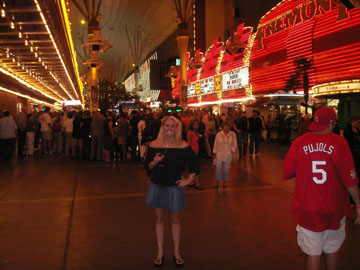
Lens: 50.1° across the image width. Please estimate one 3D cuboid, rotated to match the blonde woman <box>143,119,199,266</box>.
[{"bbox_3d":[-0.085,0.620,4.340,0.620,1.660,0.380,0,3,0],"label":"blonde woman"}]

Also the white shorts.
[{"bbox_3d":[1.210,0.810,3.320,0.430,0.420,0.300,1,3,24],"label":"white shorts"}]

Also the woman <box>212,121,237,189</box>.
[{"bbox_3d":[1.065,0.485,9.220,0.560,1.560,0.340,0,3,5],"label":"woman"}]

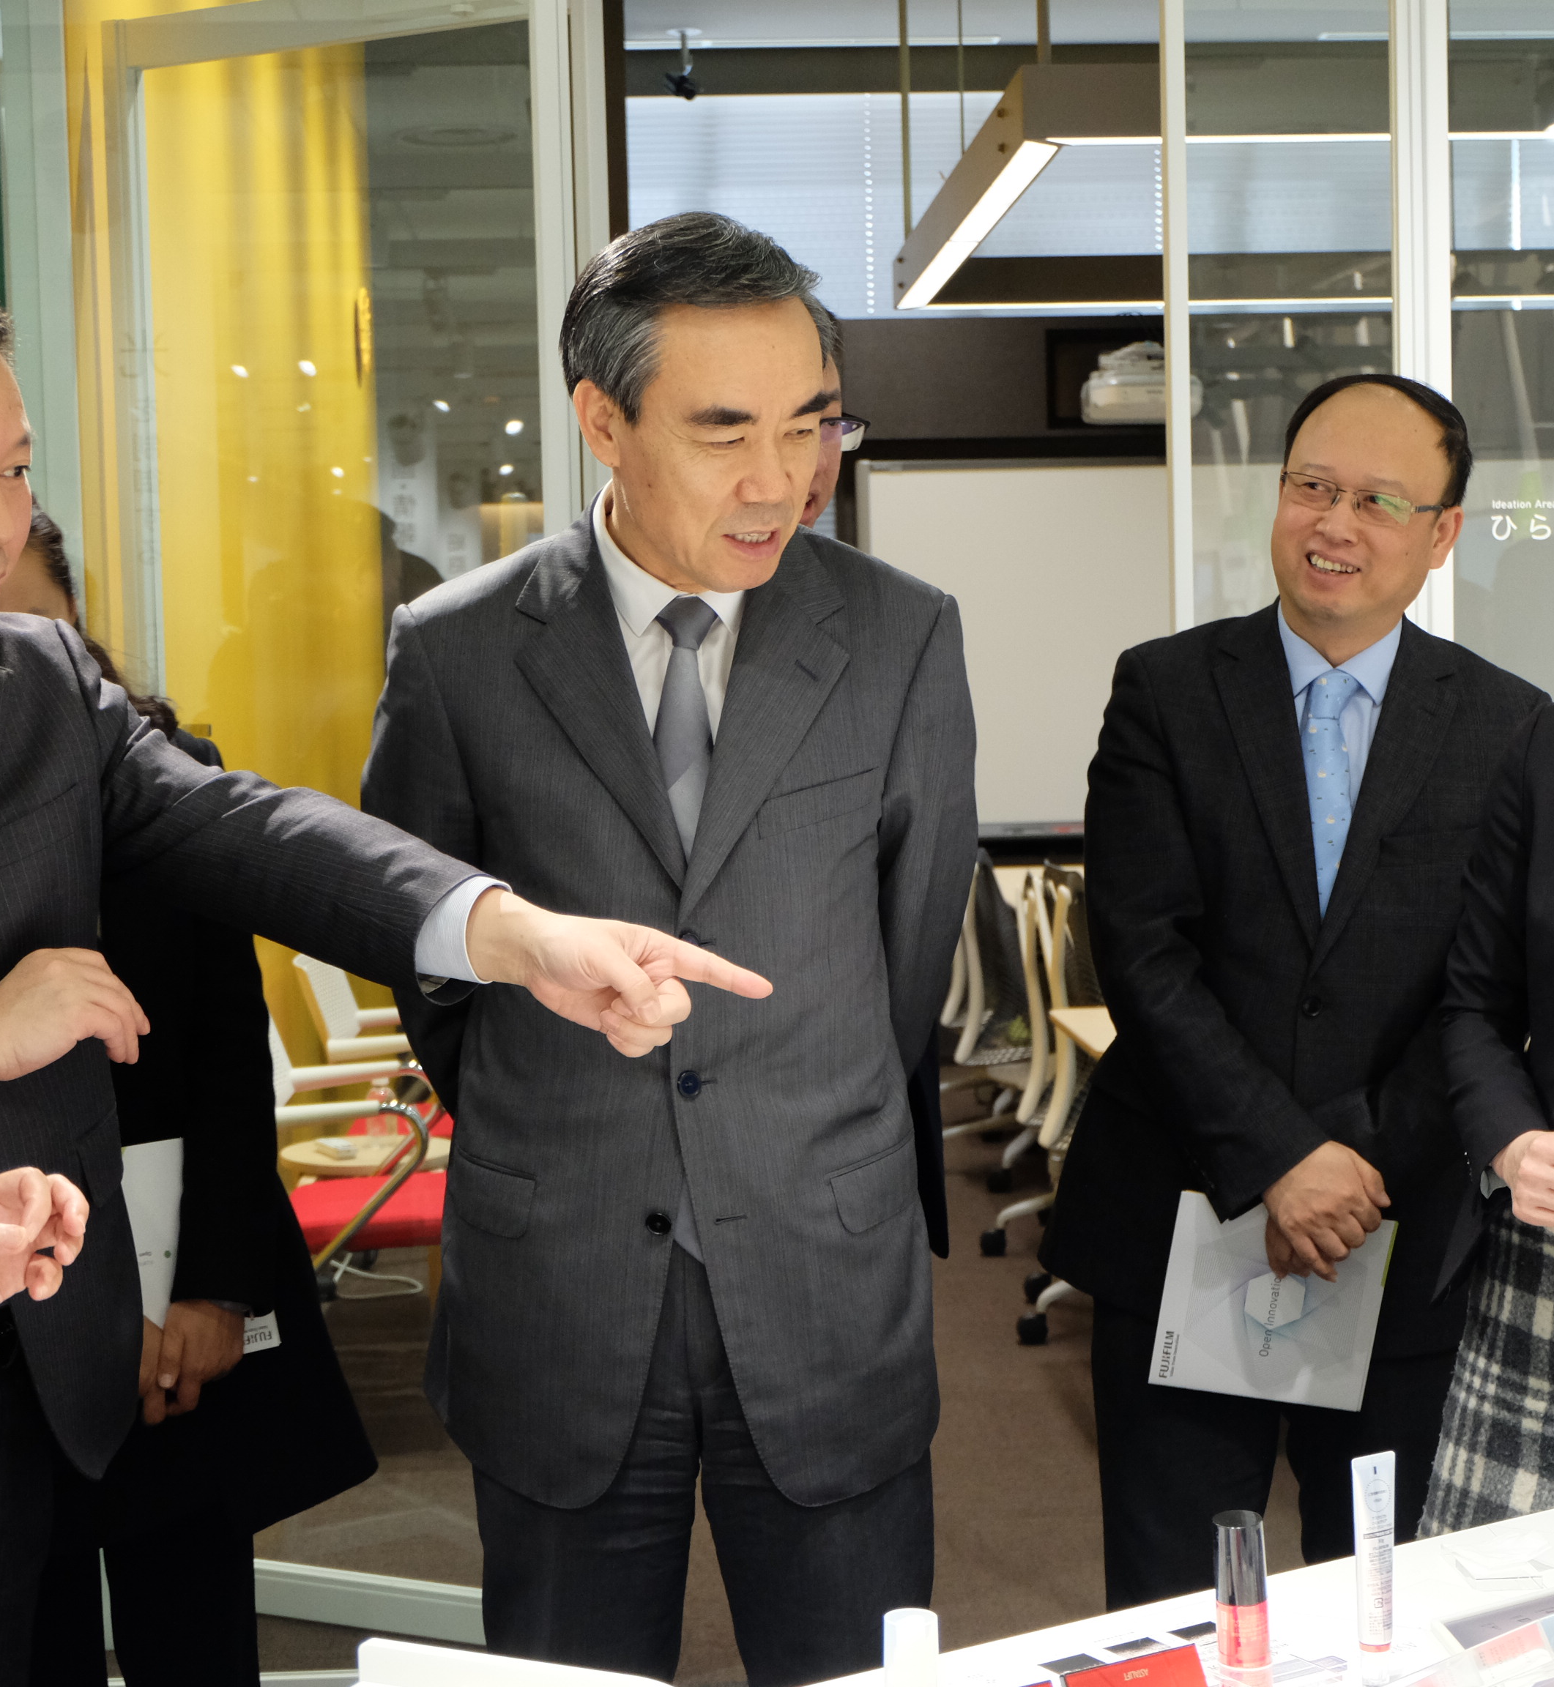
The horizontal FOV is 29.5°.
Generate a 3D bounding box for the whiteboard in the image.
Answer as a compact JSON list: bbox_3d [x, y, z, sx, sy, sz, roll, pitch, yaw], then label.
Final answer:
[{"bbox_3d":[1.168,-0.628,9.561,1.800,1.200,0.050,-2,3,-4],"label":"whiteboard"}]

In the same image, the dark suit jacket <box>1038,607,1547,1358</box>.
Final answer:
[{"bbox_3d":[0.520,0.129,2.830,0.530,0.720,0.330,-1,3,12],"label":"dark suit jacket"}]

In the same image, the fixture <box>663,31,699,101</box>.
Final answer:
[{"bbox_3d":[-0.296,-2.449,9.300,0.120,0.220,0.110,-2,3,-6],"label":"fixture"}]

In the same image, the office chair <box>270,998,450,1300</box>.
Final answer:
[{"bbox_3d":[-0.746,0.673,5.420,0.570,0.820,0.580,-2,3,-9],"label":"office chair"}]

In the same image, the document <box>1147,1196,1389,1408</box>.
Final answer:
[{"bbox_3d":[0.459,0.423,2.730,0.200,0.200,0.010,8,6,0],"label":"document"}]

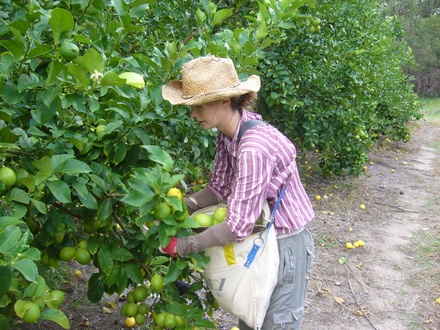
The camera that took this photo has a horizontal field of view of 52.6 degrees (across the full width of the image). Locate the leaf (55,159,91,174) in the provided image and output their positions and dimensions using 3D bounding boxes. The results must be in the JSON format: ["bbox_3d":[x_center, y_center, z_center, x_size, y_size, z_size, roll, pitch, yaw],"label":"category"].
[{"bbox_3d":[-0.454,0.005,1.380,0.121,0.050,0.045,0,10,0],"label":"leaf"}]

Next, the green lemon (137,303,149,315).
[{"bbox_3d":[-0.366,0.685,2.120,0.056,0.057,0.056,0,10,0],"label":"green lemon"}]

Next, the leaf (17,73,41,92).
[{"bbox_3d":[-0.624,-0.269,1.450,0.075,0.063,0.040,-4,11,-23],"label":"leaf"}]

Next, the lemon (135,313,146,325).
[{"bbox_3d":[-0.377,0.734,2.120,0.053,0.059,0.053,0,10,0],"label":"lemon"}]

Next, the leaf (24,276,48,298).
[{"bbox_3d":[-0.569,0.380,1.380,0.072,0.066,0.035,-4,11,-23],"label":"leaf"}]

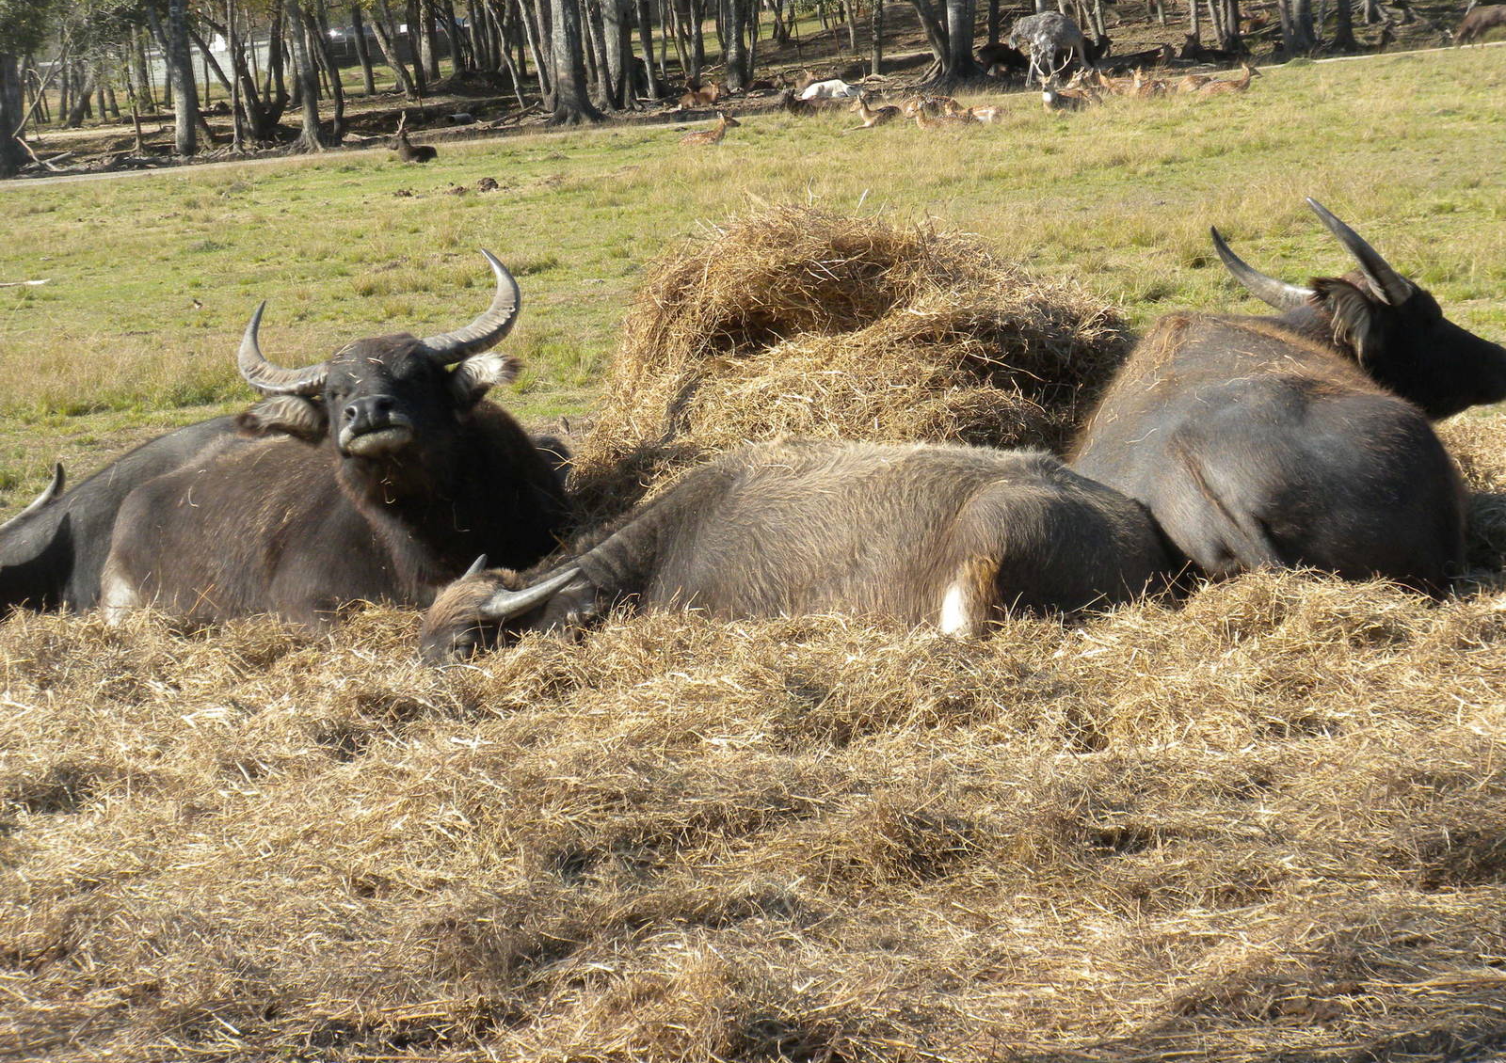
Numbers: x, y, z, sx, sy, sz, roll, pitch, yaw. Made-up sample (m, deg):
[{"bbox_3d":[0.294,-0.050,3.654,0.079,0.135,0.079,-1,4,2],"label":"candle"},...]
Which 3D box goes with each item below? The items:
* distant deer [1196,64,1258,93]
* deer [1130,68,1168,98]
[{"bbox_3d":[9.445,-9.000,103.000,1.200,0.680,0.420,-4,6,-8],"label":"distant deer"},{"bbox_3d":[7.977,-9.017,104.000,1.000,0.680,0.420,-8,7,-40],"label":"deer"}]

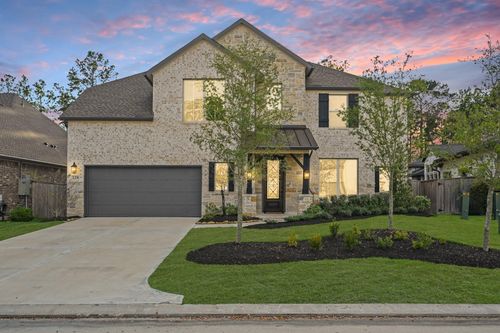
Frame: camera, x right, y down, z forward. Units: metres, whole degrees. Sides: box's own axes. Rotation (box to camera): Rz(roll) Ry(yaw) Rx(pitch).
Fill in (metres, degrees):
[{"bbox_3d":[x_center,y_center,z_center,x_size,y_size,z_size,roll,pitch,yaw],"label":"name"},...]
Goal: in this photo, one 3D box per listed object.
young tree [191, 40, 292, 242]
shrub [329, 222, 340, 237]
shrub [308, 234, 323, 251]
[{"bbox_3d":[-0.235,-0.693,10.000,2.741,5.484,2.684,0,0,0],"label":"young tree"},{"bbox_3d":[2.388,1.777,10.200,0.339,0.418,0.330,0,-1,-2],"label":"shrub"},{"bbox_3d":[1.560,1.811,8.600,0.334,0.381,0.340,0,-1,-2],"label":"shrub"}]

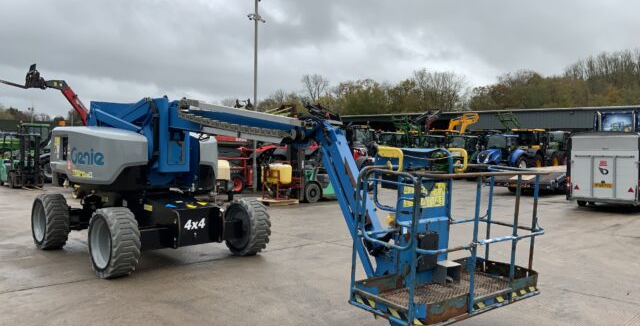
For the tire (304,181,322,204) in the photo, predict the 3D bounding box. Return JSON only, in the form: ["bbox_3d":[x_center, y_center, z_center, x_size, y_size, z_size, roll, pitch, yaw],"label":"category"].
[{"bbox_3d":[-0.198,0.909,16.300,0.610,0.610,0.200,0,2,-30],"label":"tire"}]

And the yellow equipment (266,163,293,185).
[{"bbox_3d":[-1.238,0.334,16.000,0.860,0.620,0.680,1,1,6],"label":"yellow equipment"}]

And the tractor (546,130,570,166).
[{"bbox_3d":[16.820,-0.699,37.500,2.350,2.850,4.500,2,2,45],"label":"tractor"}]

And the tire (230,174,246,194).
[{"bbox_3d":[-2.979,0.749,19.600,0.730,0.730,0.250,0,2,-18],"label":"tire"}]

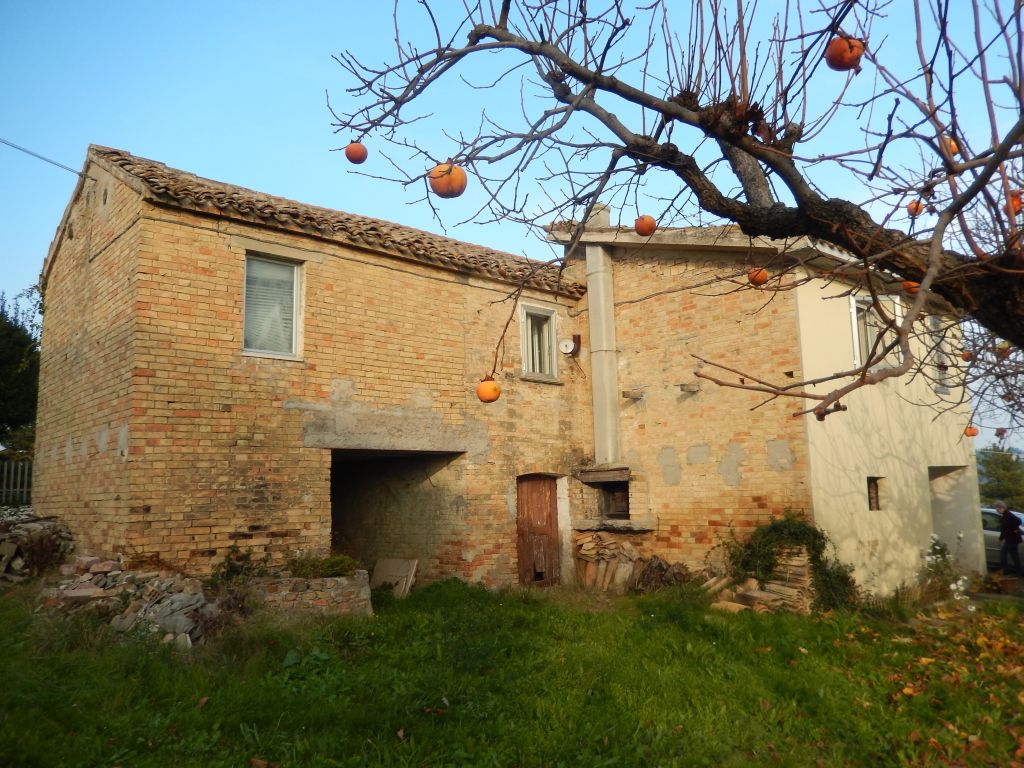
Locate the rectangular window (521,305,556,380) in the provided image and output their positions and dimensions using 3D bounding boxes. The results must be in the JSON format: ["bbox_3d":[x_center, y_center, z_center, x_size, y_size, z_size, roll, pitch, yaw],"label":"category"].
[{"bbox_3d":[0.477,-0.707,12.993,0.870,1.270,0.130,5,-10,-41],"label":"rectangular window"}]

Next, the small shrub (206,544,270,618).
[{"bbox_3d":[-3.314,2.372,8.928,0.680,0.860,0.560,5,-10,-41],"label":"small shrub"}]

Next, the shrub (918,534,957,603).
[{"bbox_3d":[6.573,2.835,11.424,0.500,1.000,0.480,5,-10,-41],"label":"shrub"}]

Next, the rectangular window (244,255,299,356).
[{"bbox_3d":[-3.206,-1.008,9.860,0.800,1.330,0.120,5,-10,-41],"label":"rectangular window"}]

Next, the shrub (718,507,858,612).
[{"bbox_3d":[3.630,2.326,9.744,1.050,1.200,1.500,5,-10,-41],"label":"shrub"}]

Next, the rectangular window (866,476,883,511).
[{"bbox_3d":[5.527,1.679,11.368,0.440,0.500,0.150,5,-10,-41],"label":"rectangular window"}]

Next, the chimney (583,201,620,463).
[{"bbox_3d":[1.590,-0.875,12.929,0.290,4.520,0.360,5,-10,-41],"label":"chimney"}]

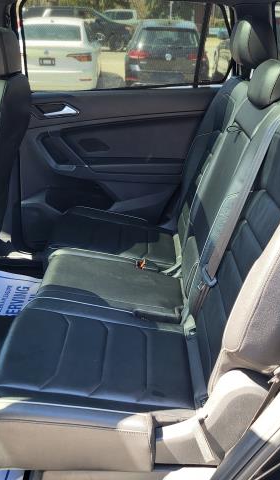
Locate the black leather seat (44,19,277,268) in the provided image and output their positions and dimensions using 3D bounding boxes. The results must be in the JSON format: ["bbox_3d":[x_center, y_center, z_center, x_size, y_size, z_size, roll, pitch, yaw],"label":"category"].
[{"bbox_3d":[0.056,-0.325,1.813,0.805,0.925,0.510,0,25,1],"label":"black leather seat"}]

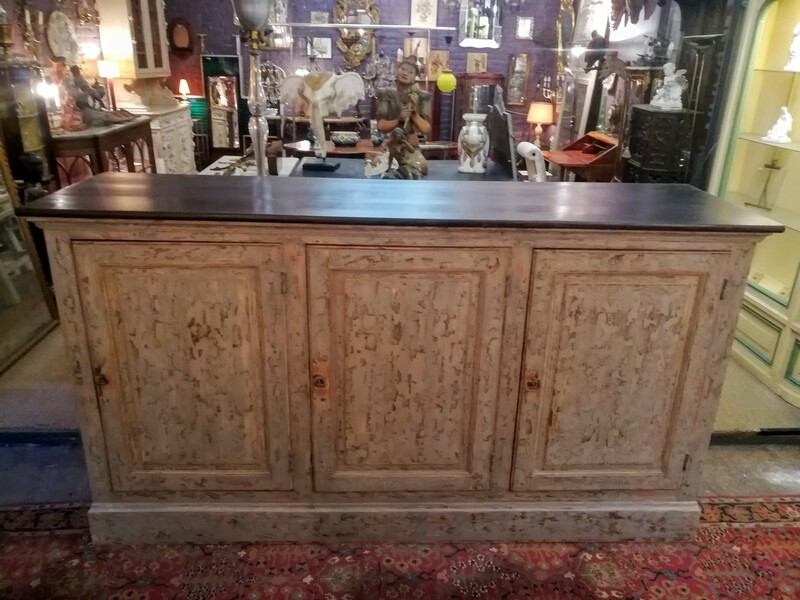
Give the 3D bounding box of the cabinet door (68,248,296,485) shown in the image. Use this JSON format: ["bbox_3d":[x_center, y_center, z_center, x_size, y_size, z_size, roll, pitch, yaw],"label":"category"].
[{"bbox_3d":[-0.605,0.221,1.758,0.556,0.812,0.030,1,22,-2],"label":"cabinet door"}]

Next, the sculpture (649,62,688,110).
[{"bbox_3d":[2.129,-1.699,4.783,0.252,0.355,0.276,20,28,39],"label":"sculpture"}]

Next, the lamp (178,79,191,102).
[{"bbox_3d":[-2.282,-2.212,6.362,0.126,0.251,0.126,1,22,-2],"label":"lamp"}]

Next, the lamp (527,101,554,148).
[{"bbox_3d":[1.365,-1.691,5.836,0.266,0.462,0.266,1,22,-2],"label":"lamp"}]

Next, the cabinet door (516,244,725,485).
[{"bbox_3d":[0.637,0.238,1.808,0.553,0.812,0.030,1,22,-2],"label":"cabinet door"}]

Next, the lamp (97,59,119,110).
[{"bbox_3d":[-2.750,-2.020,5.668,0.205,0.464,0.205,1,22,-2],"label":"lamp"}]

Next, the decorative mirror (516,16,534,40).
[{"bbox_3d":[1.362,-2.948,6.520,0.197,0.232,0.030,1,22,-2],"label":"decorative mirror"}]

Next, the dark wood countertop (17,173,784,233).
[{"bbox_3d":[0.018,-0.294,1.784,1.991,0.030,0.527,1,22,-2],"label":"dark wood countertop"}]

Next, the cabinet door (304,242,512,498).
[{"bbox_3d":[0.017,0.230,1.783,0.559,0.812,0.030,1,22,-2],"label":"cabinet door"}]

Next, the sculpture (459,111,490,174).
[{"bbox_3d":[0.488,-1.038,3.998,0.199,0.393,0.199,1,22,-2],"label":"sculpture"}]

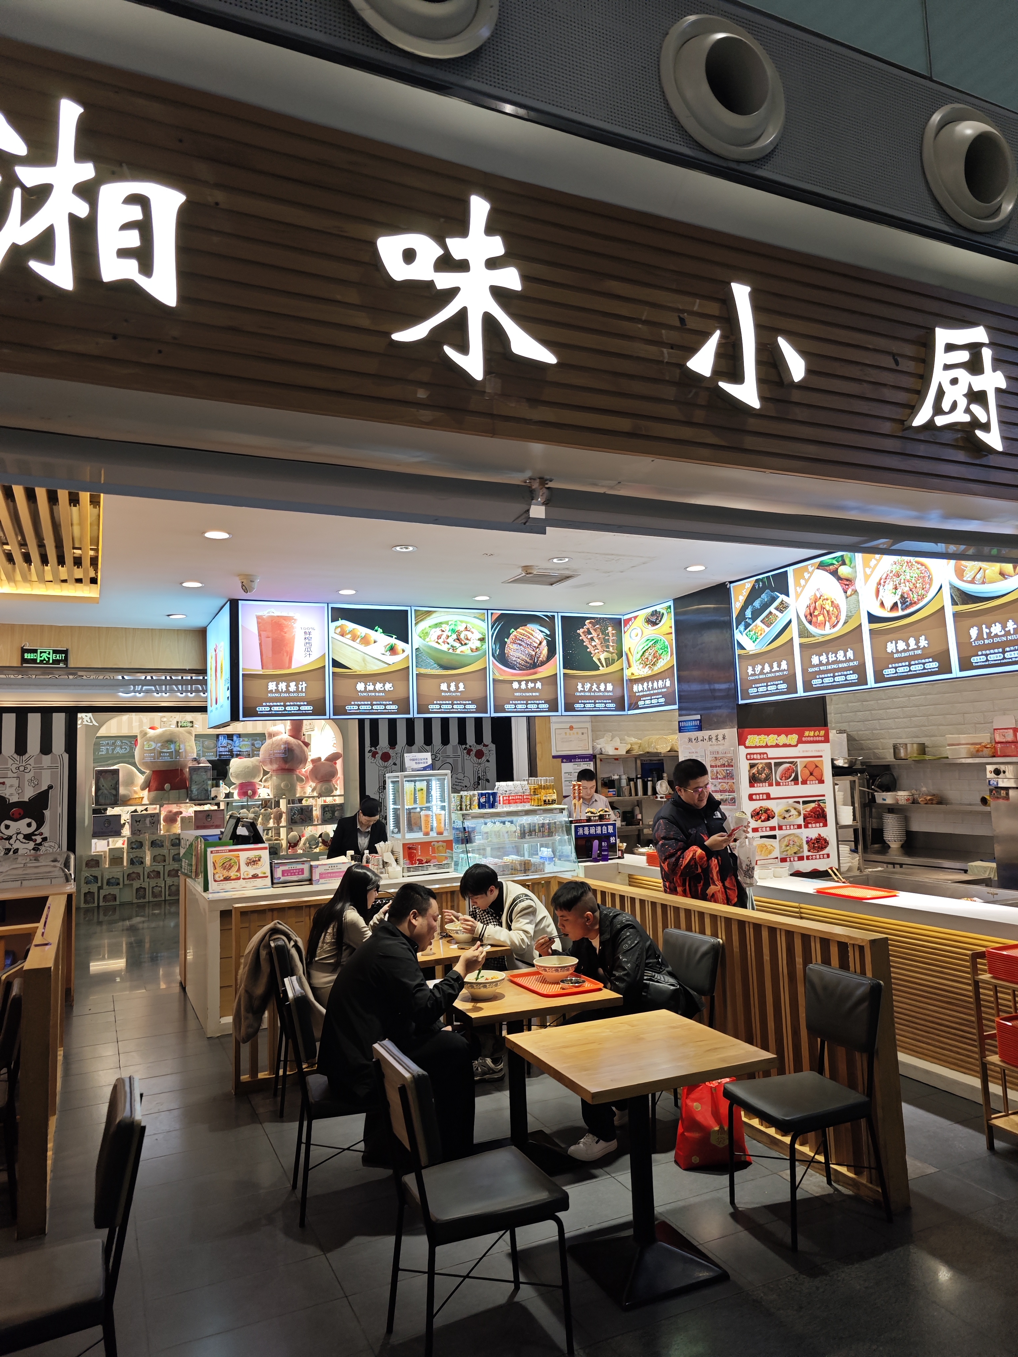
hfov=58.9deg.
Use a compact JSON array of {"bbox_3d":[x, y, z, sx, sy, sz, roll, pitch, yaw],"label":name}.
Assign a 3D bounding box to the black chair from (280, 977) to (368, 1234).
[{"bbox_3d":[-0.678,1.747,3.864,0.513,0.885,0.432,0,-6,-25],"label":"black chair"}]

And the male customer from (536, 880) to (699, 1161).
[{"bbox_3d":[0.517,1.505,4.155,0.820,1.180,0.520,1,-6,-28],"label":"male customer"}]

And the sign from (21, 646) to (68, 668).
[{"bbox_3d":[-3.744,-0.172,7.291,0.347,0.149,0.050,0,-6,-25],"label":"sign"}]

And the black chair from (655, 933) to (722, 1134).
[{"bbox_3d":[0.703,1.676,4.275,0.510,0.850,0.410,1,-7,-30],"label":"black chair"}]

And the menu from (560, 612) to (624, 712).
[{"bbox_3d":[0.657,-0.110,7.183,0.600,0.800,0.060,1,-6,-25],"label":"menu"}]

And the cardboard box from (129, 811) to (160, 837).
[{"bbox_3d":[-5.474,2.189,13.555,0.422,0.362,0.201,0,-6,-25],"label":"cardboard box"}]

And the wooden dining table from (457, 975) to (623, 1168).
[{"bbox_3d":[0.049,1.818,4.160,0.704,0.746,0.709,0,-6,-25],"label":"wooden dining table"}]

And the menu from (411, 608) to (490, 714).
[{"bbox_3d":[-0.434,-0.114,6.684,0.600,0.800,0.060,1,-6,-25],"label":"menu"}]

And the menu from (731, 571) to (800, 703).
[{"bbox_3d":[1.834,-0.289,6.379,0.080,0.881,0.639,0,-6,-25],"label":"menu"}]

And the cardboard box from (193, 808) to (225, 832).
[{"bbox_3d":[-4.635,2.188,13.939,0.442,0.342,0.201,0,-6,-25],"label":"cardboard box"}]

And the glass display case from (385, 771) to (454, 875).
[{"bbox_3d":[-0.723,1.156,7.266,0.425,0.800,0.385,1,-6,-25],"label":"glass display case"}]

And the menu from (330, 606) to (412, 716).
[{"bbox_3d":[-0.989,-0.125,6.430,0.600,0.800,0.060,1,-6,-25],"label":"menu"}]

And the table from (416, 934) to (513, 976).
[{"bbox_3d":[-0.424,1.945,5.274,0.714,0.746,0.709,0,-6,-25],"label":"table"}]

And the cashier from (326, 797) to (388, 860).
[{"bbox_3d":[-1.222,1.723,7.425,0.480,1.520,0.400,1,-6,-25],"label":"cashier"}]

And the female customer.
[{"bbox_3d":[-0.825,1.619,4.900,0.680,1.200,0.450,0,-6,-24],"label":"female customer"}]

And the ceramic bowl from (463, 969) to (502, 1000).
[{"bbox_3d":[-0.114,1.333,3.897,0.175,0.090,0.175,-2,-6,0],"label":"ceramic bowl"}]

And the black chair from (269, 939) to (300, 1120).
[{"bbox_3d":[-1.018,1.789,4.779,0.510,0.850,0.410,0,-6,-22],"label":"black chair"}]

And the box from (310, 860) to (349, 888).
[{"bbox_3d":[-1.346,1.438,6.749,0.272,0.180,0.150,0,-6,-24],"label":"box"}]

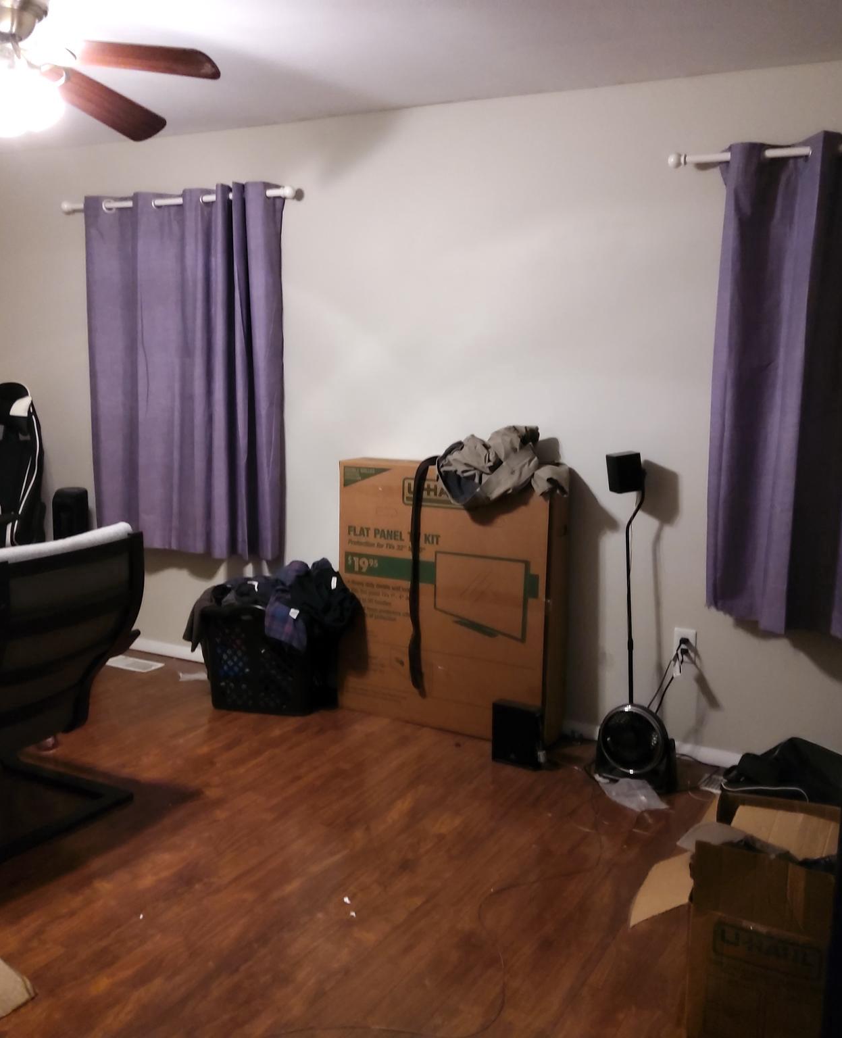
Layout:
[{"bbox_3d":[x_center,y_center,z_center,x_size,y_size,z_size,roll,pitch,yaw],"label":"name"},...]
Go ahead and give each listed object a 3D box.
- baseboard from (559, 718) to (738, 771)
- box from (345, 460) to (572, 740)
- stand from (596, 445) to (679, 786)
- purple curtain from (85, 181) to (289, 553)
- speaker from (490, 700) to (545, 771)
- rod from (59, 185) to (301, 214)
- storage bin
[{"bbox_3d":[0.861,0.845,3.929,0.687,0.070,0.016,6,10,28],"label":"baseboard"},{"bbox_3d":[0.112,0.310,4.158,0.937,1.030,0.165,6,10,30],"label":"box"},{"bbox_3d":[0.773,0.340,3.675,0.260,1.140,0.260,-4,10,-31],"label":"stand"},{"bbox_3d":[-1.077,-0.646,4.695,1.108,1.611,0.110,6,10,28],"label":"purple curtain"},{"bbox_3d":[0.354,0.783,3.783,0.176,0.214,0.080,6,10,28],"label":"speaker"},{"bbox_3d":[-1.108,-1.411,4.608,1.355,0.045,0.070,6,10,28],"label":"rod"},{"bbox_3d":[-0.631,0.590,4.396,0.500,0.375,0.360,2,8,6],"label":"storage bin"}]

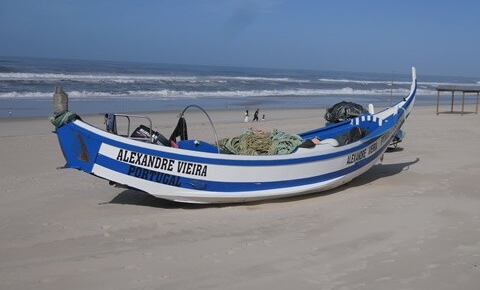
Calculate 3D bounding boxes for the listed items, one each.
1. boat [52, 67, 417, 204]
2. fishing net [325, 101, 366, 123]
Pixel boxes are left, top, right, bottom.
[{"bbox_3d":[0.652,-0.330,12.751,8.937,2.634,1.900,-3,9,-40],"label":"boat"},{"bbox_3d":[2.700,-0.815,16.600,1.070,0.550,0.850,4,7,9],"label":"fishing net"}]

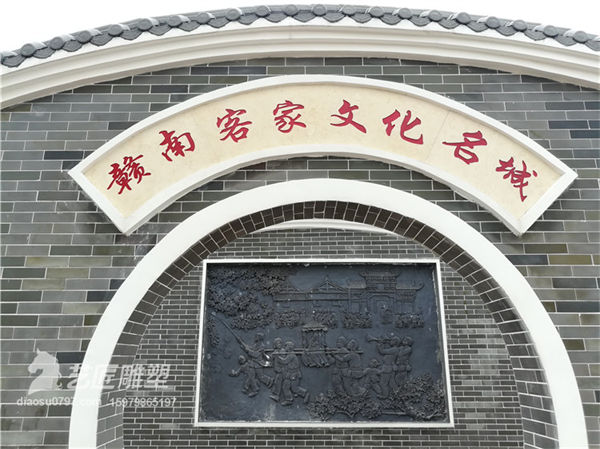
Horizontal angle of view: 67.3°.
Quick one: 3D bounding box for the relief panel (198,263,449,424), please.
[{"bbox_3d":[0.309,1.545,6.055,3.328,2.177,0.100,0,-16,1],"label":"relief panel"}]

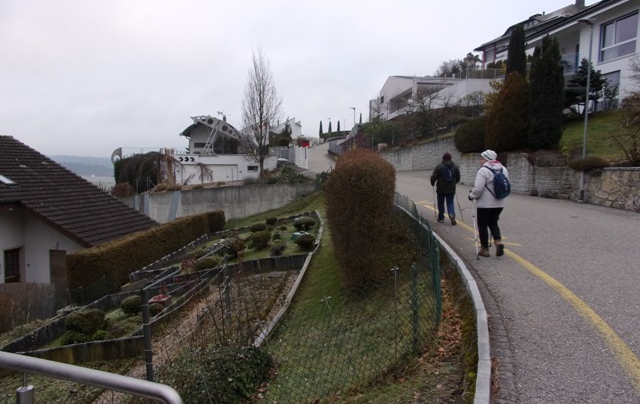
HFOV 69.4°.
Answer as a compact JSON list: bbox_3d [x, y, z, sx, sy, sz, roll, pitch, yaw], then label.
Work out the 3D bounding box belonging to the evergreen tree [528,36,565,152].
[{"bbox_3d":[8.723,-4.198,17.800,1.400,4.289,1.400,1,4,0],"label":"evergreen tree"}]

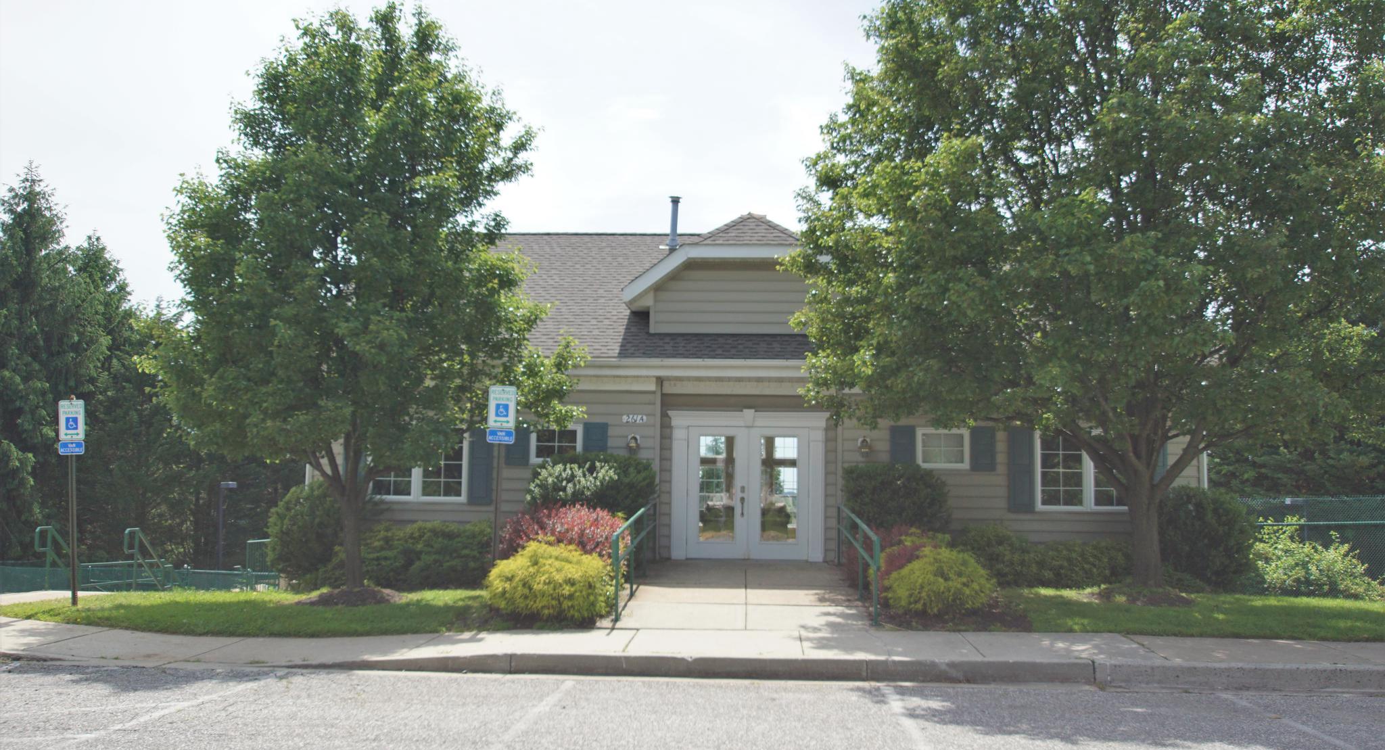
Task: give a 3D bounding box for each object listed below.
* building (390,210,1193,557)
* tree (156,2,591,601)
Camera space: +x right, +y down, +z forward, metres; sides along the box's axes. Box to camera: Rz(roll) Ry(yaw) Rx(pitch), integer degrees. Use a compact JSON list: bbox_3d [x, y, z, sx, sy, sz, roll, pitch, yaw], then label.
[{"bbox_3d":[1.163,0.231,22.552,14.000,6.650,9.800,1,-6,4],"label":"building"},{"bbox_3d":[-3.894,-1.054,14.283,5.100,7.324,5.000,1,-6,4],"label":"tree"}]

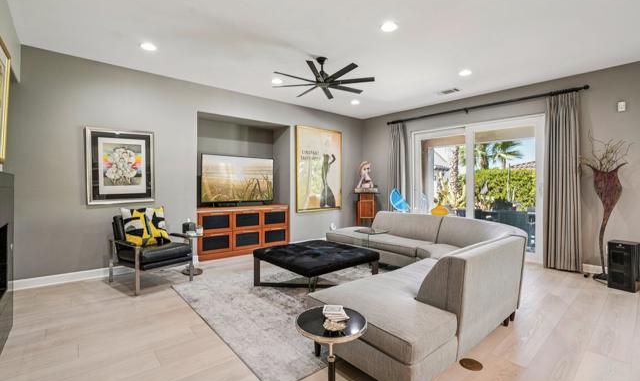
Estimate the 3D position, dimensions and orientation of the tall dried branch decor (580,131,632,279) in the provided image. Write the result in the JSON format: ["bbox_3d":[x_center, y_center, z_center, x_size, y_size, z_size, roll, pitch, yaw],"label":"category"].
[{"bbox_3d":[3.895,0.218,3.906,0.415,2.050,0.495,-1,2,-40],"label":"tall dried branch decor"}]

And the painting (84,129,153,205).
[{"bbox_3d":[-2.837,-0.344,4.097,0.811,1.052,0.046,-1,2,-40],"label":"painting"}]

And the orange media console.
[{"bbox_3d":[-1.543,0.737,5.633,1.863,0.864,0.576,-1,2,-40],"label":"orange media console"}]

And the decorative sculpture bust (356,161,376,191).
[{"bbox_3d":[1.114,-0.350,6.968,0.375,0.697,0.281,0,2,-18],"label":"decorative sculpture bust"}]

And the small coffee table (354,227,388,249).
[{"bbox_3d":[0.759,0.920,4.302,0.523,0.596,0.536,-1,2,-40],"label":"small coffee table"}]

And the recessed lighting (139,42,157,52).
[{"bbox_3d":[-2.085,-1.749,3.459,0.185,0.029,0.185,-1,2,-40],"label":"recessed lighting"}]

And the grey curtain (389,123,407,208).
[{"bbox_3d":[1.792,-0.192,6.605,0.134,2.693,0.516,-1,2,-40],"label":"grey curtain"}]

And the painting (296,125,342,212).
[{"bbox_3d":[0.035,-0.456,6.536,1.353,1.876,0.048,-1,2,-40],"label":"painting"}]

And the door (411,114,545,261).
[{"bbox_3d":[2.864,-0.036,5.555,0.121,2.446,2.419,-1,2,-40],"label":"door"}]

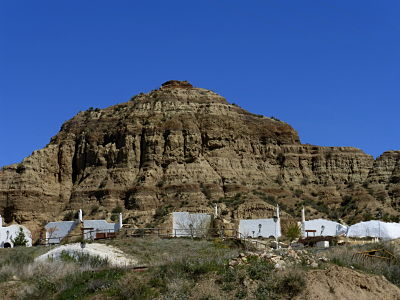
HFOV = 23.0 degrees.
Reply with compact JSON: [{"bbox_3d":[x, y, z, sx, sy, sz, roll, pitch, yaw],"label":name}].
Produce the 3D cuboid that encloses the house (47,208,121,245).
[{"bbox_3d":[-15.657,10.348,132.000,10.400,4.900,5.000,0,-6,0],"label":"house"}]

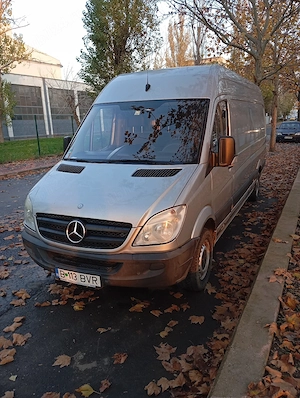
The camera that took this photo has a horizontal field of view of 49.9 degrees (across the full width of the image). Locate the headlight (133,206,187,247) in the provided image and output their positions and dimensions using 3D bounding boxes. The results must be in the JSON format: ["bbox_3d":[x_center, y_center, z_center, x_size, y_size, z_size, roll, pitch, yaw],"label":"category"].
[{"bbox_3d":[0.094,0.236,2.842,0.400,0.340,0.360,5,16,24],"label":"headlight"}]

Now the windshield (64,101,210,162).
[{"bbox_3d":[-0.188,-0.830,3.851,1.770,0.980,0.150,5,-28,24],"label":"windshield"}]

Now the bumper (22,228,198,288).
[{"bbox_3d":[-0.562,0.528,3.281,1.970,0.410,0.650,5,16,24],"label":"bumper"}]

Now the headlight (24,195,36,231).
[{"bbox_3d":[-1.275,0.121,3.468,0.400,0.340,0.360,5,16,24],"label":"headlight"}]

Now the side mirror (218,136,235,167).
[{"bbox_3d":[0.797,-0.498,3.376,0.190,0.320,0.150,5,16,24],"label":"side mirror"}]

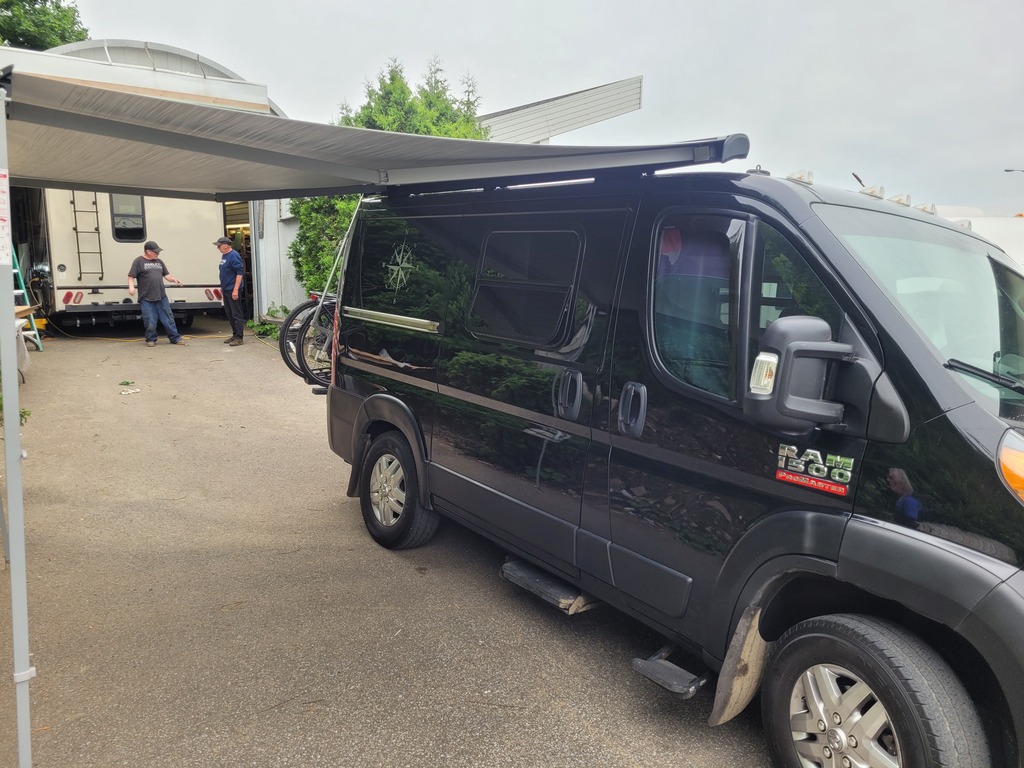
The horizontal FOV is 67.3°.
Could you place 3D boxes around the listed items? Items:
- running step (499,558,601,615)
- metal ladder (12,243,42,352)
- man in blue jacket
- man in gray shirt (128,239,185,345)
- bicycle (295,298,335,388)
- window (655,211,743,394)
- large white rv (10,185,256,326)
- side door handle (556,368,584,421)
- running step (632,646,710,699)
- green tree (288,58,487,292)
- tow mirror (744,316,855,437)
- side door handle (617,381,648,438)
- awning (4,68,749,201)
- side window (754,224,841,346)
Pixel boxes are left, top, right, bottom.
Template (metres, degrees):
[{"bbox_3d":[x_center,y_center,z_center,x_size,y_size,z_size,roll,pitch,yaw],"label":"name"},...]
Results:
[{"bbox_3d":[0.164,0.953,3.637,0.200,0.080,0.510,-6,12,-37],"label":"running step"},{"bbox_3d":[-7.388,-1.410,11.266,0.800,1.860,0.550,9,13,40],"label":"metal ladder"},{"bbox_3d":[-4.632,-1.536,12.700,0.420,1.730,0.520,-8,14,-43],"label":"man in blue jacket"},{"bbox_3d":[-5.840,-1.483,12.600,0.820,1.720,0.480,-7,13,-42],"label":"man in gray shirt"},{"bbox_3d":[-0.869,-0.515,6.129,1.750,1.050,0.600,-6,12,-36],"label":"bicycle"},{"bbox_3d":[0.669,-0.302,2.803,0.050,0.640,0.420,3,7,-38],"label":"window"},{"bbox_3d":[-8.229,-2.744,15.437,2.580,3.300,6.800,-6,12,-37],"label":"large white rv"},{"bbox_3d":[0.244,0.046,3.234,0.055,0.207,0.127,-6,12,-36],"label":"side door handle"},{"bbox_3d":[0.619,1.110,2.996,0.170,0.085,0.260,-6,12,-37],"label":"running step"},{"bbox_3d":[-2.442,-3.566,15.087,3.300,5.358,2.900,-6,12,-37],"label":"green tree"},{"bbox_3d":[0.846,-0.025,2.262,0.300,0.320,0.150,-6,12,-37],"label":"tow mirror"},{"bbox_3d":[0.462,0.098,2.947,0.055,0.207,0.127,-6,12,-36],"label":"side door handle"},{"bbox_3d":[-0.845,-0.853,3.018,2.200,0.200,2.650,-6,12,-36],"label":"awning"},{"bbox_3d":[0.901,-0.256,2.450,0.060,0.510,0.340,1,8,-37],"label":"side window"}]

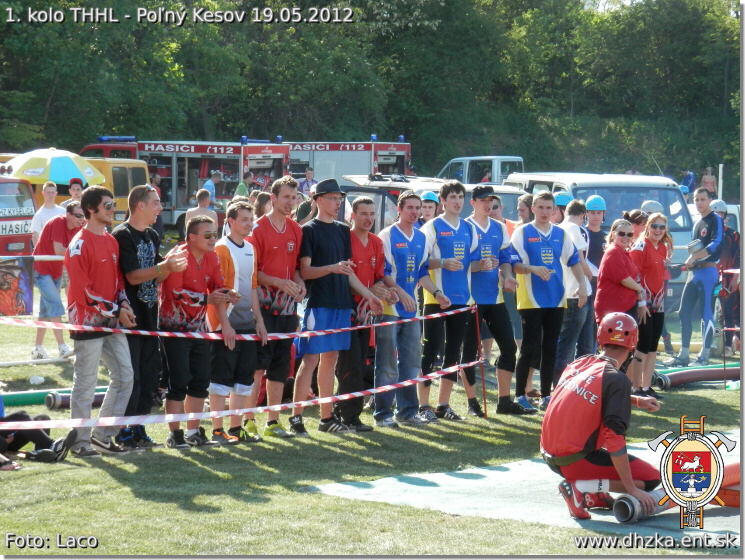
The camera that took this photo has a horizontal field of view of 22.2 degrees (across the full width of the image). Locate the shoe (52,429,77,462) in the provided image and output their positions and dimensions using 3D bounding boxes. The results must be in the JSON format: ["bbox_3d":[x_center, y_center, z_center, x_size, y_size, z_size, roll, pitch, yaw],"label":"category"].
[{"bbox_3d":[-2.036,1.096,12.550,0.120,0.280,0.105,27,1,31],"label":"shoe"}]

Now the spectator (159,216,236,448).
[{"bbox_3d":[-1.200,0.357,13.000,0.500,1.580,0.460,-1,3,-43],"label":"spectator"}]

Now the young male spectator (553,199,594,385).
[{"bbox_3d":[1.847,0.115,17.500,0.520,1.770,0.380,2,2,30],"label":"young male spectator"}]

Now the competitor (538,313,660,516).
[{"bbox_3d":[1.274,0.747,10.590,0.720,1.090,0.600,-3,4,-42],"label":"competitor"}]

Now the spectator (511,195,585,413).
[{"bbox_3d":[1.415,0.154,15.502,0.600,1.770,0.420,-1,3,-10],"label":"spectator"}]

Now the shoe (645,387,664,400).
[{"bbox_3d":[2.455,0.988,16.500,0.100,0.110,0.270,-2,4,-34],"label":"shoe"}]

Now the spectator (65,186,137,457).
[{"bbox_3d":[-1.872,0.268,13.073,0.450,1.818,0.500,4,5,38],"label":"spectator"}]

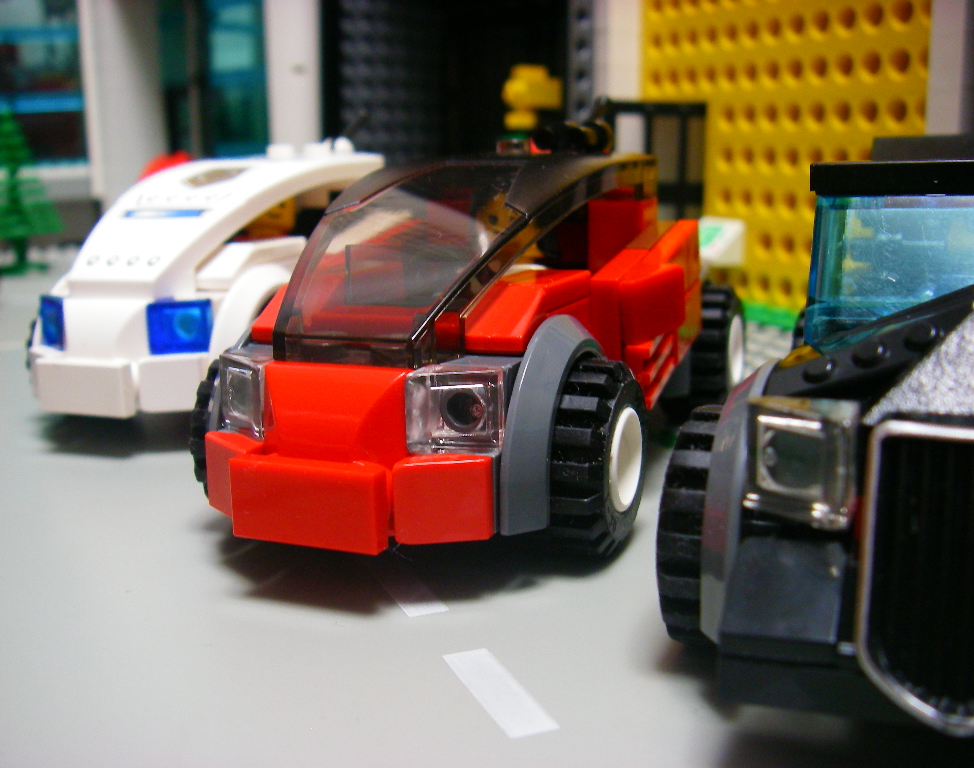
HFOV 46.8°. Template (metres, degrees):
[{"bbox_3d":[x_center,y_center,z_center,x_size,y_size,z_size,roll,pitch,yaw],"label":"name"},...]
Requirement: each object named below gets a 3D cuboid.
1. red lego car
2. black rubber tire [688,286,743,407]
[{"bbox_3d":[0.002,-0.011,0.152,0.050,0.045,0.106,4,13,22],"label":"red lego car"},{"bbox_3d":[0.034,-0.005,0.181,0.012,0.021,0.021,4,13,22],"label":"black rubber tire"}]

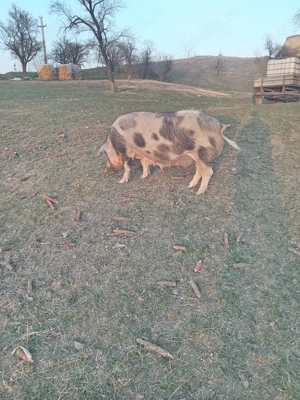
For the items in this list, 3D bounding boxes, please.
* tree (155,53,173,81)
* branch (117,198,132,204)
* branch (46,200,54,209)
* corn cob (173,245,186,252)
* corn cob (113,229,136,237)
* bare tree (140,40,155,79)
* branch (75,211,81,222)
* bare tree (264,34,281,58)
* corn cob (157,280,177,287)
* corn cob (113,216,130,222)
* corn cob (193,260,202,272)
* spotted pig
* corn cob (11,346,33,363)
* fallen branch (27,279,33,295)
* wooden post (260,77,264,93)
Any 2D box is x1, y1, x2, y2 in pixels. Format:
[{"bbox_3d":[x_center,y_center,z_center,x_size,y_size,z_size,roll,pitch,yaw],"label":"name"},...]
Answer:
[{"bbox_3d":[1.168,-11.552,25.000,1.558,2.458,1.558,-1,17,0],"label":"tree"},{"bbox_3d":[-0.252,0.010,2.887,0.159,0.032,0.035,-12,25,-27],"label":"branch"},{"bbox_3d":[-1.135,0.052,3.287,0.035,0.035,0.232,-15,27,-31],"label":"branch"},{"bbox_3d":[0.253,0.411,2.434,0.108,0.036,0.036,5,23,11],"label":"corn cob"},{"bbox_3d":[-0.230,0.305,2.684,0.222,0.036,0.036,5,23,12],"label":"corn cob"},{"bbox_3d":[-0.251,-15.992,33.000,1.600,4.000,1.600,-1,22,0],"label":"bare tree"},{"bbox_3d":[-0.633,0.145,2.558,0.037,0.034,0.164,-3,23,-6],"label":"branch"},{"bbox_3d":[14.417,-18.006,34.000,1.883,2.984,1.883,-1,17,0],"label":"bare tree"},{"bbox_3d":[0.118,0.585,2.021,0.137,0.034,0.034,3,23,7],"label":"corn cob"},{"bbox_3d":[-0.249,0.165,2.512,0.156,0.032,0.035,9,24,20],"label":"corn cob"},{"bbox_3d":[0.369,0.507,2.205,0.036,0.036,0.129,9,24,20],"label":"corn cob"},{"bbox_3d":[0.197,-0.570,3.217,1.520,0.890,0.470,7,20,21],"label":"spotted pig"},{"bbox_3d":[-0.658,0.799,1.492,0.157,0.050,0.070,13,26,29],"label":"corn cob"},{"bbox_3d":[-0.701,0.506,1.688,0.037,0.034,0.118,-8,24,-19],"label":"fallen branch"},{"bbox_3d":[5.218,-5.325,13.400,0.110,0.680,0.090,11,24,26],"label":"wooden post"}]

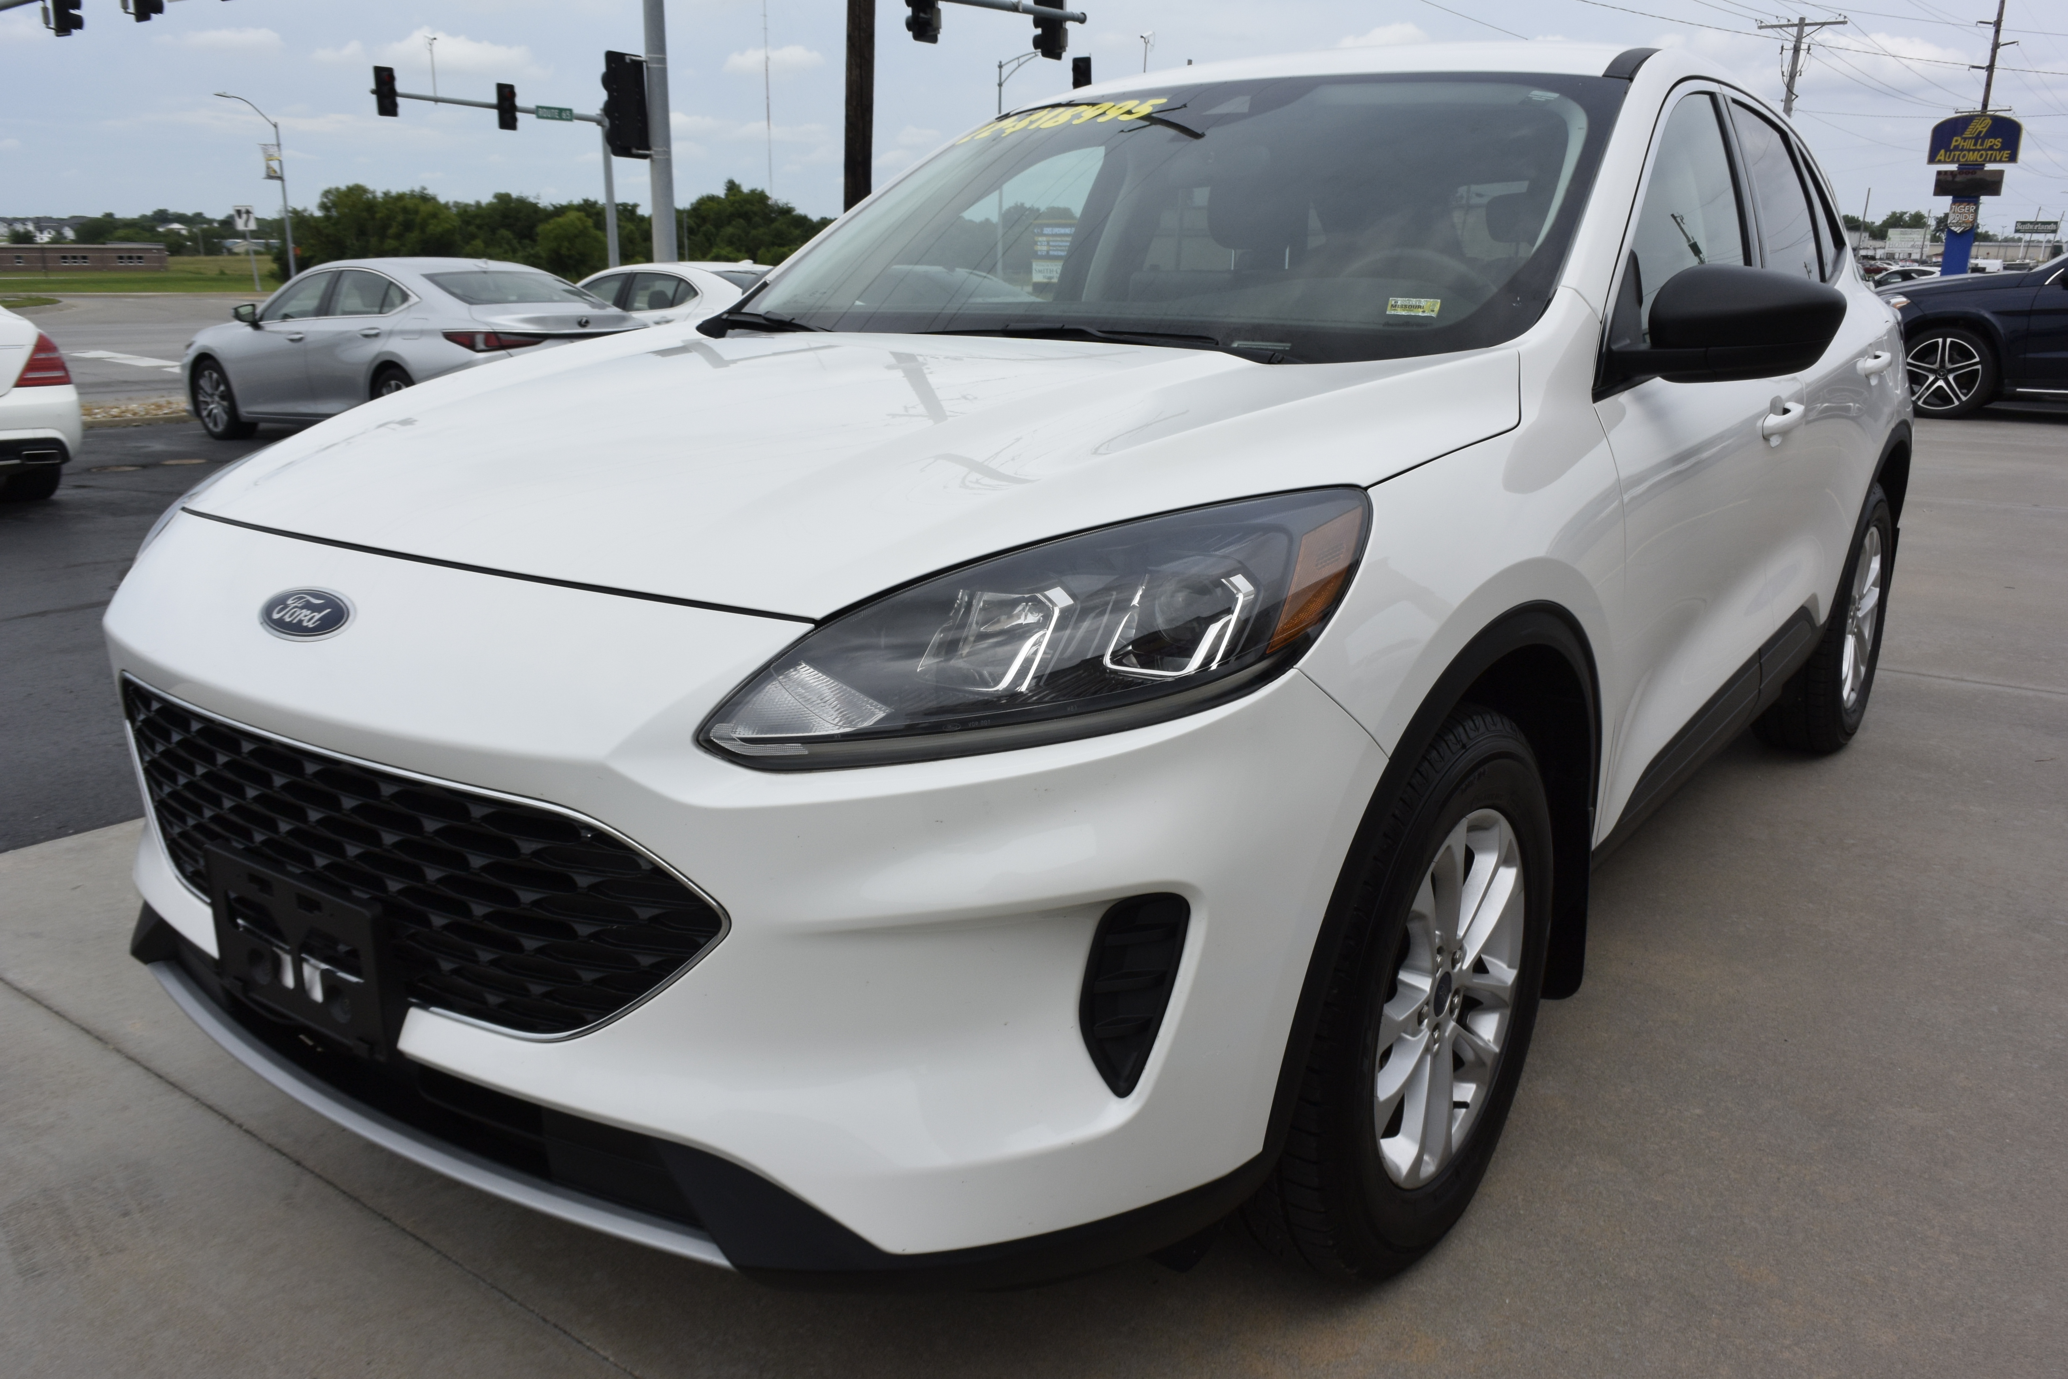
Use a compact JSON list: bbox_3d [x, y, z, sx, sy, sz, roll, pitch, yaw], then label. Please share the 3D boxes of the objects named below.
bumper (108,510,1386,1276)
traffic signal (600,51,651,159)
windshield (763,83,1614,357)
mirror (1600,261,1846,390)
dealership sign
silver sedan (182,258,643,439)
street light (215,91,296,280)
[{"bbox_3d":[-0.562,0.170,1.840,1.840,0.710,0.650,11,18,35],"label":"bumper"},{"bbox_3d":[-5.261,-7.531,20.000,0.400,1.290,0.570,9,17,31],"label":"traffic signal"},{"bbox_3d":[0.247,-0.835,2.705,1.500,0.170,0.930,11,47,35],"label":"windshield"},{"bbox_3d":[0.958,-0.495,2.113,0.250,0.180,0.240,11,18,35],"label":"mirror"},{"bbox_3d":[31.555,-18.453,52.000,3.000,1.700,0.450,4,15,15],"label":"dealership sign"},{"bbox_3d":[-5.060,-2.729,12.528,4.950,1.445,1.865,11,19,37],"label":"silver sedan"},{"bbox_3d":[-30.443,-19.328,60.664,2.200,7.700,0.500,-6,16,-20],"label":"street light"}]

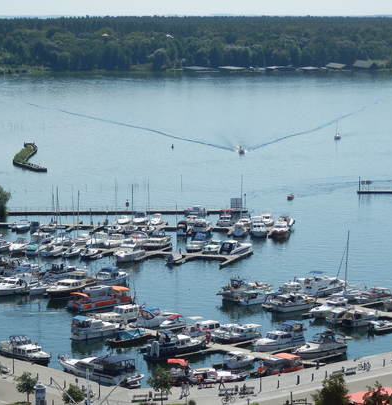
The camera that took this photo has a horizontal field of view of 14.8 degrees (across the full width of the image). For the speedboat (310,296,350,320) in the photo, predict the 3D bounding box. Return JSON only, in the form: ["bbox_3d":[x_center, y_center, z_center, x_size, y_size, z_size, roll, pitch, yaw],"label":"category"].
[{"bbox_3d":[22.800,18.138,261.295,8.400,2.900,3.000,-6,9,-40],"label":"speedboat"}]

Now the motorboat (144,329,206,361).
[{"bbox_3d":[-2.828,20.716,225.060,10.800,3.500,3.400,-7,10,-43],"label":"motorboat"}]

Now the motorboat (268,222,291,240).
[{"bbox_3d":[19.305,6.179,352.016,3.460,2.930,9.600,2,7,16],"label":"motorboat"}]

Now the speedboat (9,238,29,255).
[{"bbox_3d":[-38.200,9.764,331.600,2.400,2.000,6.600,3,8,26],"label":"speedboat"}]

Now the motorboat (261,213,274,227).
[{"bbox_3d":[17.300,4.259,373.440,2.600,2.500,6.800,2,8,18],"label":"motorboat"}]

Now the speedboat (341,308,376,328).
[{"bbox_3d":[27.615,18.941,251.748,7.140,2.330,2.570,-6,9,-41],"label":"speedboat"}]

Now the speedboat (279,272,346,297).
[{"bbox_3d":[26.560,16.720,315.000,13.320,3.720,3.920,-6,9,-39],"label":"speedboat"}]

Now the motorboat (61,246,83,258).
[{"bbox_3d":[-26.300,10.623,326.568,2.200,1.550,6.000,4,8,27],"label":"motorboat"}]

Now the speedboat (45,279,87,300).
[{"bbox_3d":[-22.879,15.149,272.457,3.400,2.800,10.600,4,8,32],"label":"speedboat"}]

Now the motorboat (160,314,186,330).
[{"bbox_3d":[-4.108,19.588,248.528,4.900,1.840,1.860,-6,9,-41],"label":"motorboat"}]

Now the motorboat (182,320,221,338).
[{"bbox_3d":[0.490,22.830,271.900,2.990,2.430,8.170,7,10,44],"label":"motorboat"}]

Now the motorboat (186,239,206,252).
[{"bbox_3d":[0.213,8.894,322.942,2.900,2.700,8.000,2,7,17],"label":"motorboat"}]

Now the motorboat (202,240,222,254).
[{"bbox_3d":[4.510,10.710,367.560,2.660,2.460,7.540,4,8,26],"label":"motorboat"}]

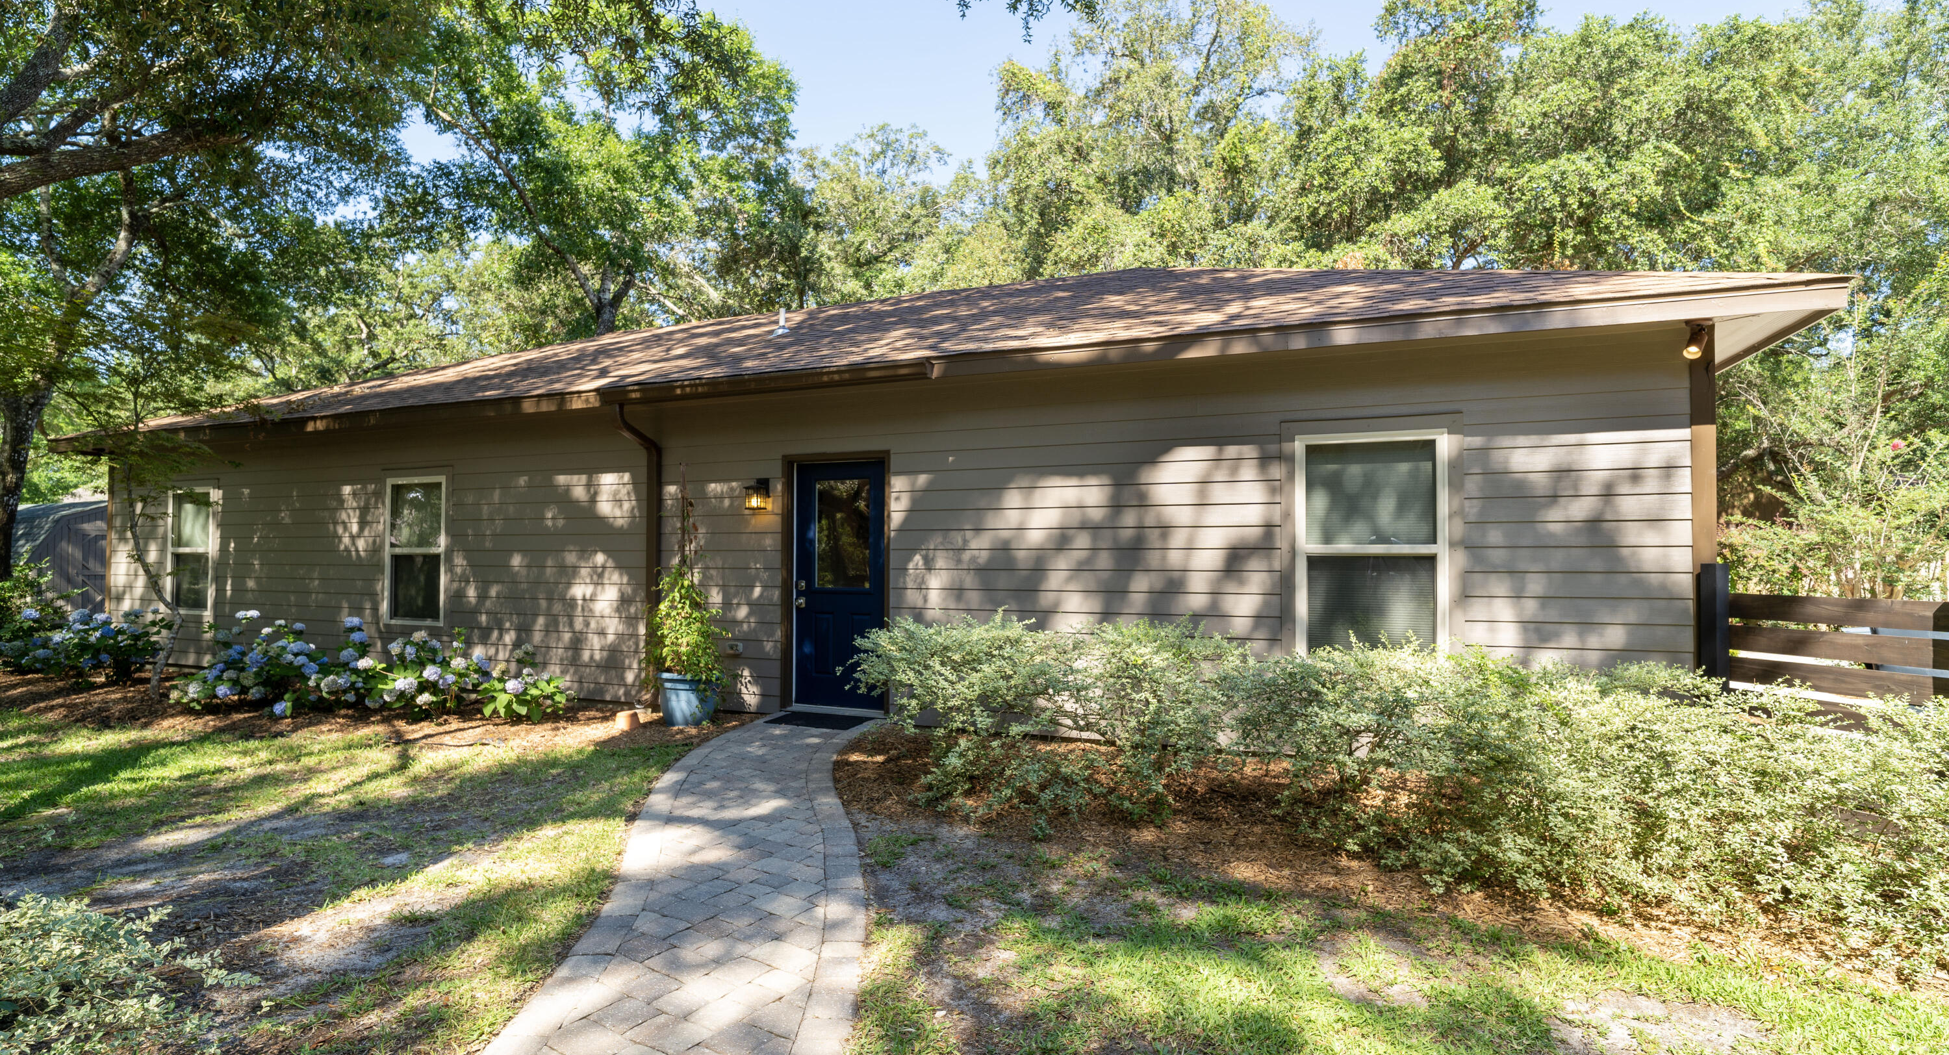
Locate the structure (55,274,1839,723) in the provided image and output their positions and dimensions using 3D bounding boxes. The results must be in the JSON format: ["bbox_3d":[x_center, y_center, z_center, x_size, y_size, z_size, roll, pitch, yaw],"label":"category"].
[{"bbox_3d":[-1.873,-0.644,11.792,17.270,4.810,9.000,-1,-2,22],"label":"structure"}]

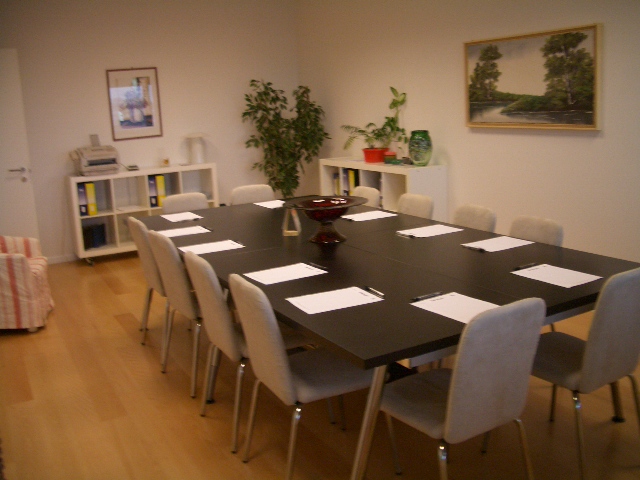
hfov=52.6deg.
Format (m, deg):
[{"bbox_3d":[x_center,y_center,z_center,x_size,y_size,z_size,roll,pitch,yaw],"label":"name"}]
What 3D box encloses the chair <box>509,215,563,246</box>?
[{"bbox_3d":[0.928,0.317,3.368,0.530,0.840,0.440,-9,14,-29],"label":"chair"}]

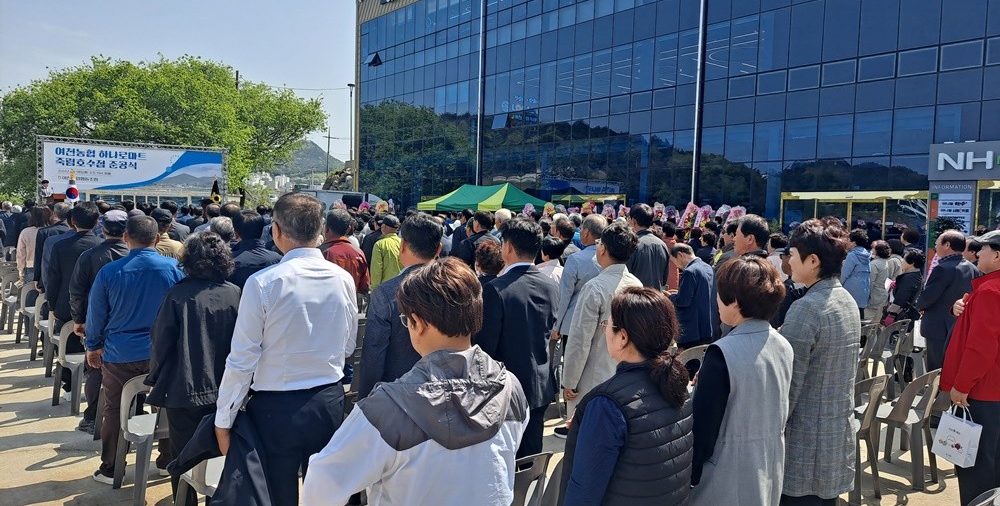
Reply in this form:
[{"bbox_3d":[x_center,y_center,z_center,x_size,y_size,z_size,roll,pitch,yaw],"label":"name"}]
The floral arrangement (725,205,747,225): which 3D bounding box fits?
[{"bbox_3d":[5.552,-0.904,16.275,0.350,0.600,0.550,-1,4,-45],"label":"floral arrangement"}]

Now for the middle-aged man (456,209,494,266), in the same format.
[{"bbox_3d":[-0.226,0.398,7.300,0.500,1.680,0.320,-1,5,-38],"label":"middle-aged man"}]

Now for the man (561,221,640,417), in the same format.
[{"bbox_3d":[0.589,0.665,3.862,0.520,1.690,0.340,-1,4,-40],"label":"man"}]

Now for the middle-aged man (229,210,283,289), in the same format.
[{"bbox_3d":[-1.709,0.537,4.750,0.520,1.652,0.330,-1,4,-35],"label":"middle-aged man"}]

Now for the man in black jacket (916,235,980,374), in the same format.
[{"bbox_3d":[3.784,0.655,5.894,0.360,1.691,0.520,5,4,45],"label":"man in black jacket"}]

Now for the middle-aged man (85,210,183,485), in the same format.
[{"bbox_3d":[-2.210,0.577,4.180,0.560,1.618,0.330,-1,4,-34],"label":"middle-aged man"}]

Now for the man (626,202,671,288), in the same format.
[{"bbox_3d":[1.251,0.490,6.036,0.540,1.845,0.340,0,4,-36],"label":"man"}]

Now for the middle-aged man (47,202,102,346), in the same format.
[{"bbox_3d":[-3.523,0.408,5.850,0.540,1.674,0.340,-1,5,-36],"label":"middle-aged man"}]

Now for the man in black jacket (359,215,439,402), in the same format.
[{"bbox_3d":[-0.394,0.669,3.121,0.520,1.700,0.330,0,4,-34],"label":"man in black jacket"}]

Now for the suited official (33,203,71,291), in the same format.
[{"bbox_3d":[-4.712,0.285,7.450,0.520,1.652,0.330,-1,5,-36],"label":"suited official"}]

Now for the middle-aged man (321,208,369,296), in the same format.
[{"bbox_3d":[-1.247,0.514,5.386,0.520,1.709,0.340,0,4,-36],"label":"middle-aged man"}]

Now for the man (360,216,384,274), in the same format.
[{"bbox_3d":[-1.679,0.317,9.231,0.520,1.657,0.330,-1,4,-37],"label":"man"}]

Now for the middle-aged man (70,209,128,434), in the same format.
[{"bbox_3d":[-2.880,0.491,5.100,0.540,1.637,0.340,-1,4,-35],"label":"middle-aged man"}]

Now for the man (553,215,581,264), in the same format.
[{"bbox_3d":[0.682,0.466,6.900,0.500,1.642,0.320,-1,5,-38],"label":"man"}]

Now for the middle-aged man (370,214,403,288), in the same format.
[{"bbox_3d":[-1.337,0.386,8.133,0.500,1.660,0.330,-1,4,-37],"label":"middle-aged man"}]

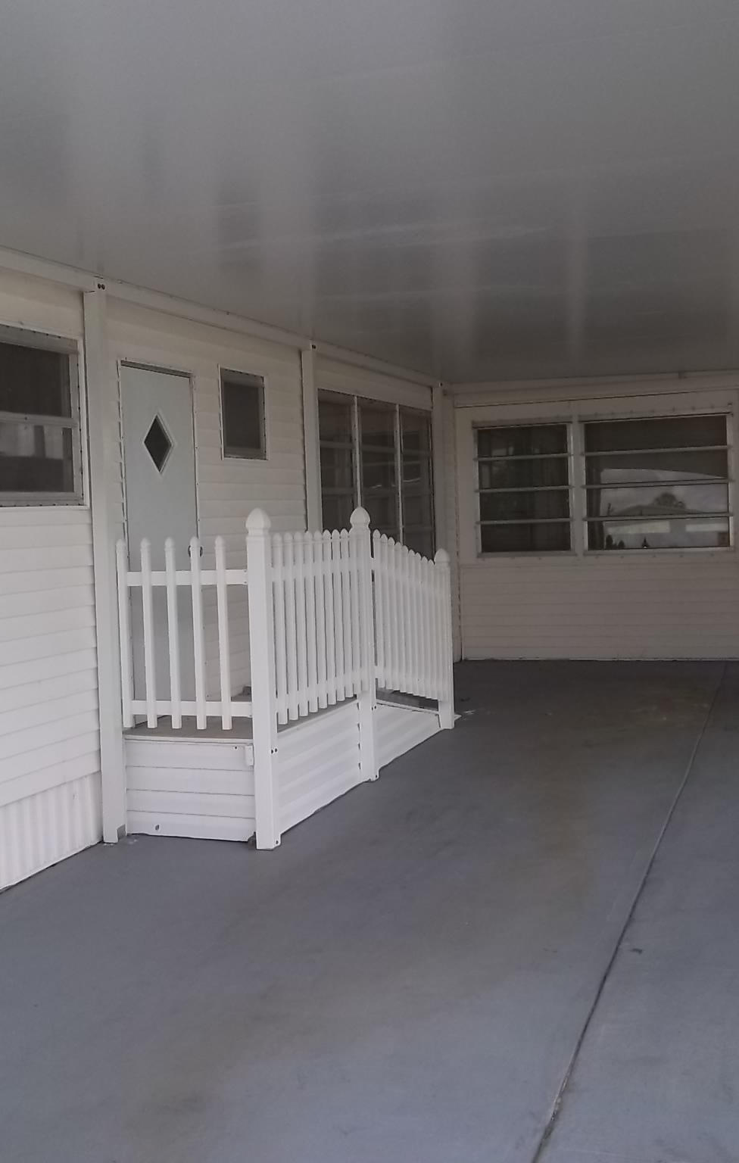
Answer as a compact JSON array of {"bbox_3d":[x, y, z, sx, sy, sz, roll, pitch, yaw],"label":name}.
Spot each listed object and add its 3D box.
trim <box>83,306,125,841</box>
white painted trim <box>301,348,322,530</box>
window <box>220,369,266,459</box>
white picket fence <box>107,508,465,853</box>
[{"bbox_3d":[-1.271,-0.061,5.993,0.076,2.625,0.078,-1,3,20],"label":"trim"},{"bbox_3d":[-0.369,-0.281,8.537,0.076,2.578,0.076,-1,3,20],"label":"white painted trim"},{"bbox_3d":[-0.757,-1.004,7.569,0.060,0.523,0.600,-1,3,20],"label":"window"},{"bbox_3d":[-0.327,0.376,7.326,0.799,1.596,2.934,-1,3,21],"label":"white picket fence"}]

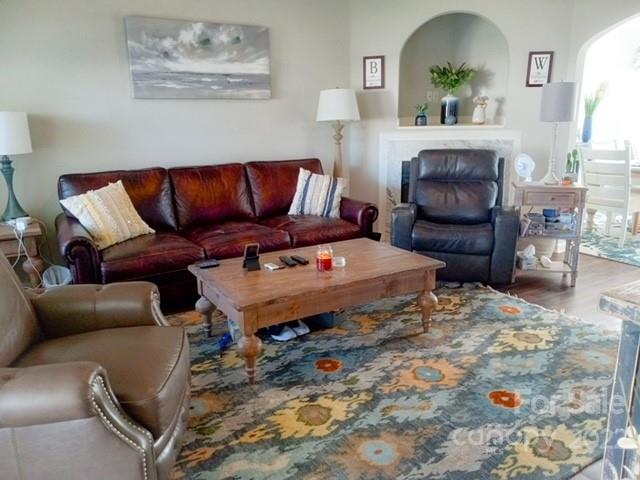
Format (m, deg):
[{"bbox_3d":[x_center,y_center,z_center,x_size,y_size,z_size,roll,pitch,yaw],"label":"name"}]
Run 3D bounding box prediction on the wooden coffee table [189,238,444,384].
[{"bbox_3d":[-0.013,0.373,3.047,1.319,0.446,0.803,-9,17,-30],"label":"wooden coffee table"}]

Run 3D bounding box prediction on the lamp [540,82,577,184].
[{"bbox_3d":[1.840,-0.818,3.864,0.285,0.767,0.285,3,15,14],"label":"lamp"}]

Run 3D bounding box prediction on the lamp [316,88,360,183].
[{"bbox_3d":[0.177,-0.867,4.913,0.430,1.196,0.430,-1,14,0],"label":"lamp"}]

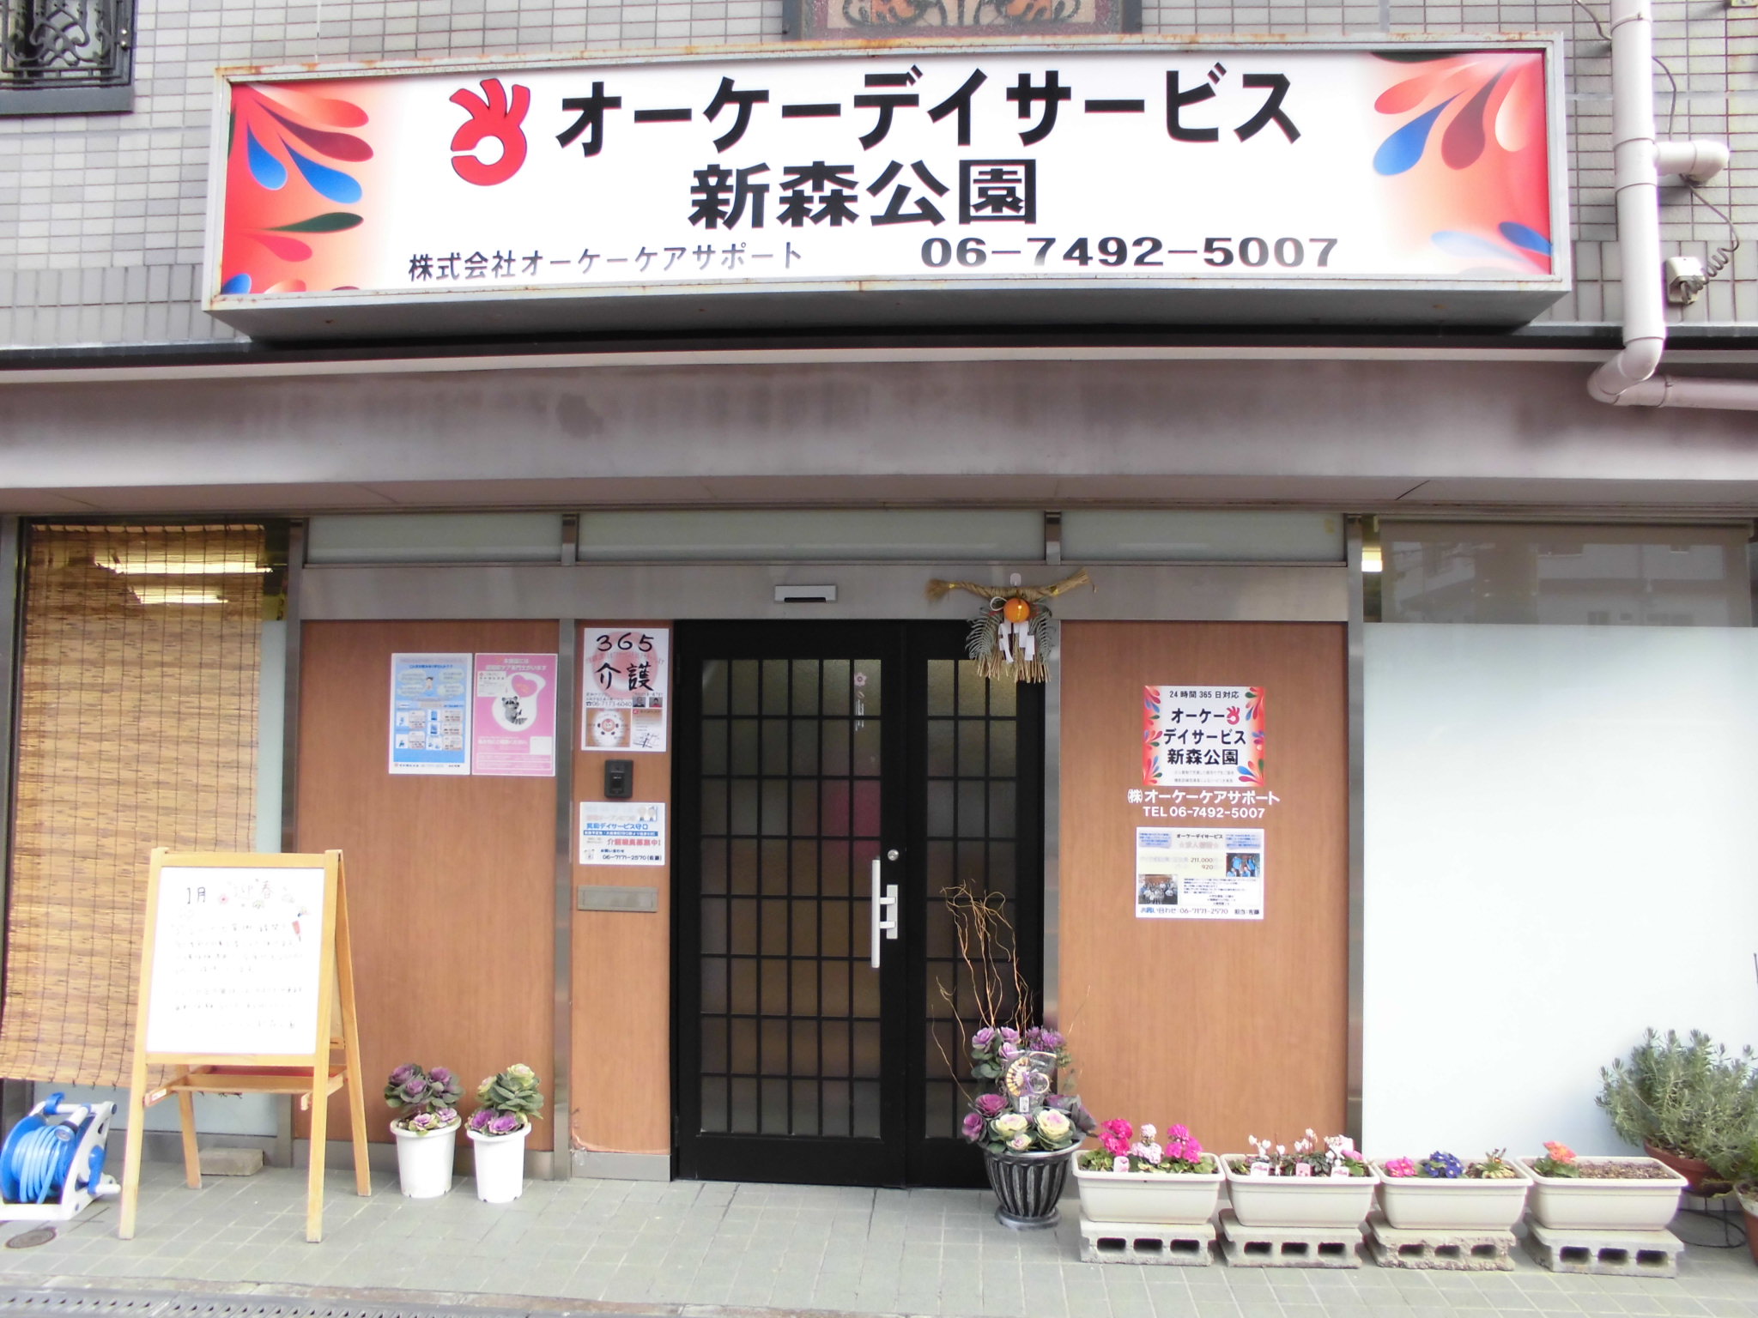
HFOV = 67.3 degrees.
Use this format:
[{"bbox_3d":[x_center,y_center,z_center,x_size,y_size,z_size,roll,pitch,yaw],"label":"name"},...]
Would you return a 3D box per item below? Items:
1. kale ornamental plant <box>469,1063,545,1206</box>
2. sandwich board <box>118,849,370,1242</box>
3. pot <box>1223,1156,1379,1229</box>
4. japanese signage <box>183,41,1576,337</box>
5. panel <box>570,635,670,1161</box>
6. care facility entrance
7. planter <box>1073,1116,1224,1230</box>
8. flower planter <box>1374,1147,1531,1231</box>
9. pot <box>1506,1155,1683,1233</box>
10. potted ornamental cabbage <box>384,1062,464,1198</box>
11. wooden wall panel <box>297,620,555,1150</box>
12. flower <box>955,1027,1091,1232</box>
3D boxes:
[{"bbox_3d":[-1.257,1.578,4.420,0.265,0.430,0.250,0,-1,4],"label":"kale ornamental plant"},{"bbox_3d":[-2.011,1.198,4.234,0.640,1.175,0.420,0,-1,4],"label":"sandwich board"},{"bbox_3d":[1.275,1.625,4.031,0.447,0.157,0.210,0,-1,4],"label":"pot"},{"bbox_3d":[-0.024,-1.230,3.510,3.475,0.648,0.270,0,-2,4],"label":"japanese signage"},{"bbox_3d":[-0.886,0.786,4.611,0.347,1.836,0.050,0,-2,4],"label":"panel"},{"bbox_3d":[-0.070,0.834,4.582,1.280,1.928,0.080,0,-2,4],"label":"care facility entrance"},{"bbox_3d":[0.815,1.560,4.055,0.452,0.280,0.210,0,-1,4],"label":"planter"},{"bbox_3d":[1.645,1.533,3.861,0.430,0.209,0.228,0,-2,4],"label":"flower planter"},{"bbox_3d":[2.185,1.630,4.013,0.447,0.157,0.212,0,-1,4],"label":"pot"},{"bbox_3d":[-1.542,1.585,4.470,0.272,0.413,0.260,0,-1,4],"label":"potted ornamental cabbage"},{"bbox_3d":[-1.584,0.781,4.655,0.936,1.829,0.050,0,-2,4],"label":"wooden wall panel"},{"bbox_3d":[0.472,1.483,4.238,0.428,0.601,0.400,0,-2,4],"label":"flower"}]

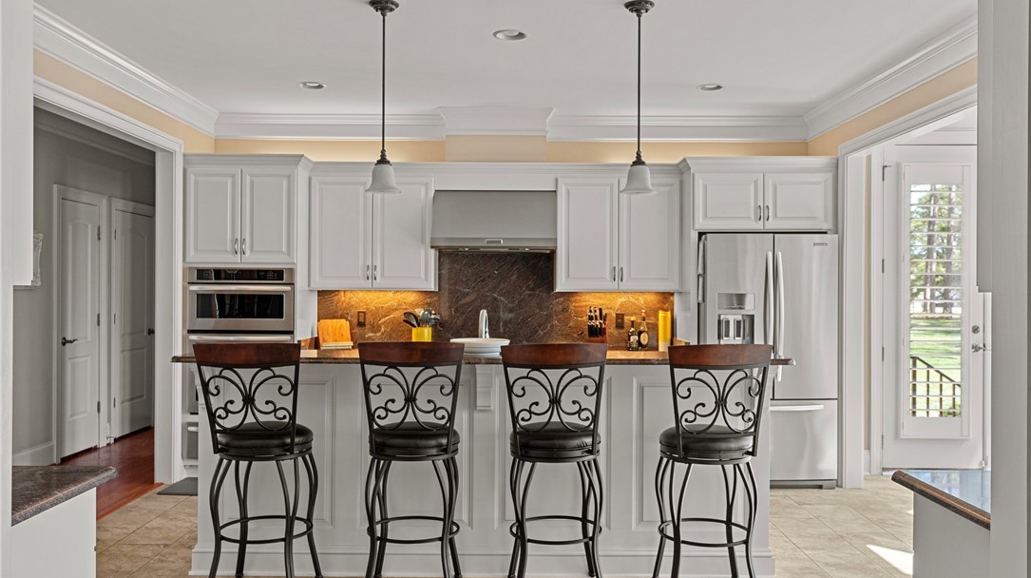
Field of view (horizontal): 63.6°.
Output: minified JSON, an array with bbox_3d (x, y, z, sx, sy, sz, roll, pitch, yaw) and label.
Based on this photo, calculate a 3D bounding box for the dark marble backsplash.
[{"bbox_3d":[-0.145,0.083,6.535,2.800,0.760,0.030,0,0,-1],"label":"dark marble backsplash"}]

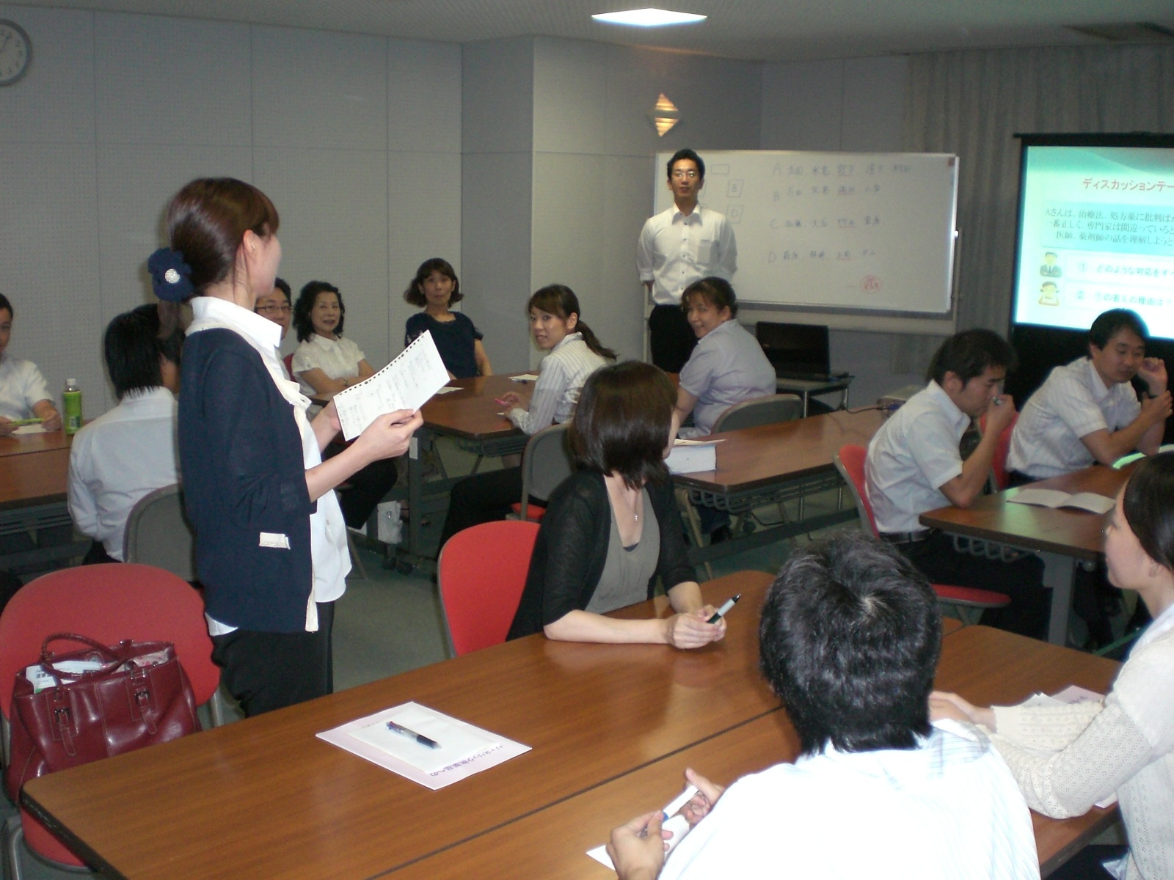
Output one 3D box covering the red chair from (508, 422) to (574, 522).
[{"bbox_3d":[-0.214,0.293,4.788,0.480,0.780,0.530,-10,15,-43],"label":"red chair"}]

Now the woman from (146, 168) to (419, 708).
[{"bbox_3d":[-0.595,0.288,2.576,0.500,1.620,0.470,-1,11,-10],"label":"woman"}]

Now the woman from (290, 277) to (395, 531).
[{"bbox_3d":[-1.037,-0.117,5.745,0.480,1.190,0.780,-10,15,-43],"label":"woman"}]

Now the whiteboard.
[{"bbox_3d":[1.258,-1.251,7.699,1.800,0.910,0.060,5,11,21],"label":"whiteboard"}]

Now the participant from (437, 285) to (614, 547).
[{"bbox_3d":[-0.287,0.019,5.107,0.740,1.270,0.500,9,13,36],"label":"participant"}]

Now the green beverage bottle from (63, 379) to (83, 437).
[{"bbox_3d":[-1.926,-0.127,4.811,0.067,0.208,0.067,11,15,44],"label":"green beverage bottle"}]

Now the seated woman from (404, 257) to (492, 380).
[{"bbox_3d":[-0.645,-0.251,6.335,0.480,1.240,0.750,-4,12,-25],"label":"seated woman"}]

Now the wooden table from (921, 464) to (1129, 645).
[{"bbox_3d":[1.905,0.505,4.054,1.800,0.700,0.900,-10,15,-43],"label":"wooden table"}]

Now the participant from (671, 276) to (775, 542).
[{"bbox_3d":[0.583,-0.090,5.789,0.520,1.270,0.700,-4,11,-25],"label":"participant"}]

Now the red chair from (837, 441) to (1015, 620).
[{"bbox_3d":[1.079,0.464,4.122,0.530,0.800,0.470,10,14,41],"label":"red chair"}]

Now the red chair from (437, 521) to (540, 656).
[{"bbox_3d":[-0.021,0.629,3.115,0.530,0.800,0.470,11,14,43],"label":"red chair"}]

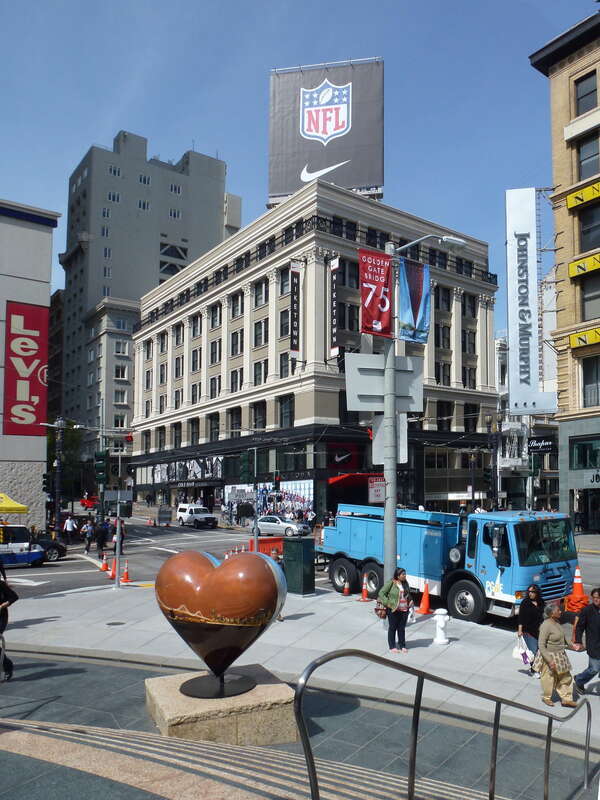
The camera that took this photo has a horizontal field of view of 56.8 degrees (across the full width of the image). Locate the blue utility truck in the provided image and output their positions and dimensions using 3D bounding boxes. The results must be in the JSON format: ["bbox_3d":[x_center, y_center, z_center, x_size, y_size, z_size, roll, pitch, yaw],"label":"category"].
[{"bbox_3d":[3.850,4.491,16.420,2.480,2.700,7.700,5,-8,-36],"label":"blue utility truck"}]

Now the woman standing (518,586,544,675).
[{"bbox_3d":[4.250,4.154,10.100,0.500,1.620,0.420,0,-7,-5],"label":"woman standing"}]

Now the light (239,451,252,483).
[{"bbox_3d":[-1.867,2.278,19.000,0.420,1.080,0.360,4,-8,-34],"label":"light"}]

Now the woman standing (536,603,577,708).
[{"bbox_3d":[3.792,3.777,8.200,0.550,1.550,0.580,-6,-9,36],"label":"woman standing"}]

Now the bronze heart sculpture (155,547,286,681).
[{"bbox_3d":[-0.975,2.605,6.800,1.760,1.510,0.880,-4,-8,25],"label":"bronze heart sculpture"}]

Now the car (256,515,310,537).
[{"bbox_3d":[-1.221,8.895,39.789,4.420,1.430,1.760,-4,-8,29],"label":"car"}]

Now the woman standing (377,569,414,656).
[{"bbox_3d":[1.852,4.070,10.700,0.620,1.640,0.480,6,-9,-43],"label":"woman standing"}]

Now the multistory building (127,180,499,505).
[{"bbox_3d":[-0.909,-1.836,71.780,24.916,29.893,41.500,5,-9,-36],"label":"multistory building"}]

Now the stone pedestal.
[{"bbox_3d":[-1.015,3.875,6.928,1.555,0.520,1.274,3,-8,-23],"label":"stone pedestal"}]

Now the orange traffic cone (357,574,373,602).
[{"bbox_3d":[1.756,5.070,15.045,0.380,0.720,0.380,5,-9,-36],"label":"orange traffic cone"}]

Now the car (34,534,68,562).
[{"bbox_3d":[-12.930,6.680,25.389,4.500,1.480,1.800,5,-9,-36],"label":"car"}]

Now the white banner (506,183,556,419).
[{"bbox_3d":[12.572,-5.547,30.490,2.450,12.745,0.450,-1,-7,9],"label":"white banner"}]

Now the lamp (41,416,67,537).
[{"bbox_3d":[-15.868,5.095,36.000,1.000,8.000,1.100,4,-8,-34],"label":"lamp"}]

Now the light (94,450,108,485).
[{"bbox_3d":[-6.584,2.239,18.400,0.420,1.080,0.360,4,-8,-34],"label":"light"}]

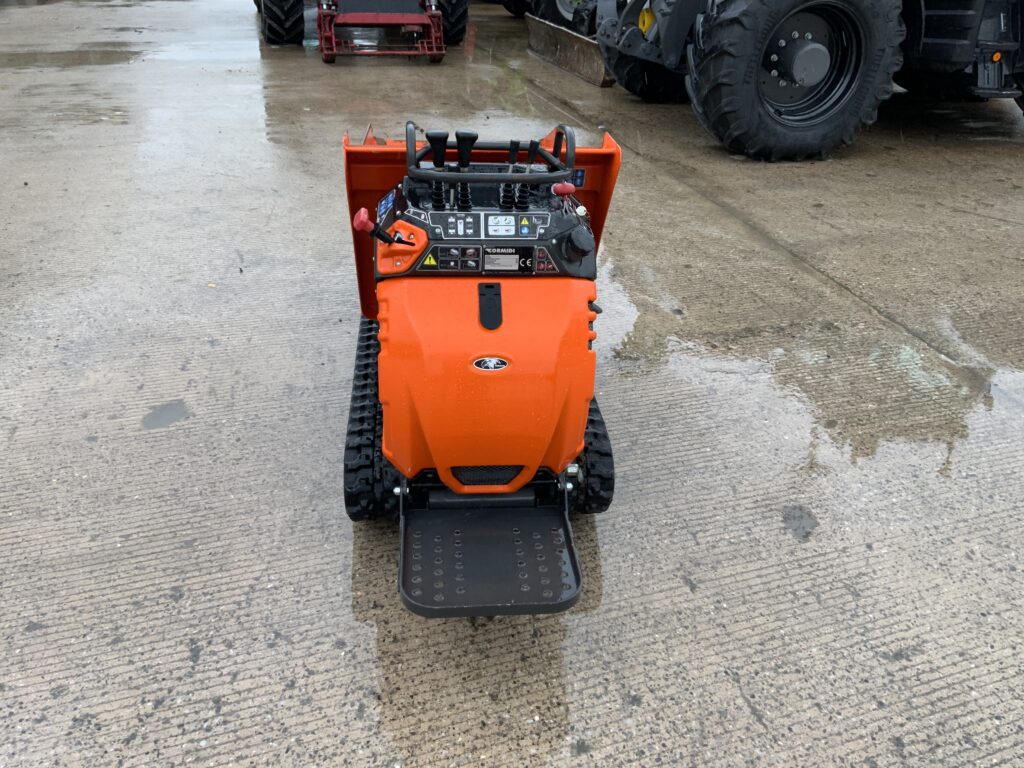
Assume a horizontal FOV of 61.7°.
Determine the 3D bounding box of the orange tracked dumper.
[{"bbox_3d":[-0.094,-0.294,2.503,0.750,1.170,1.860,0,30,-6],"label":"orange tracked dumper"}]

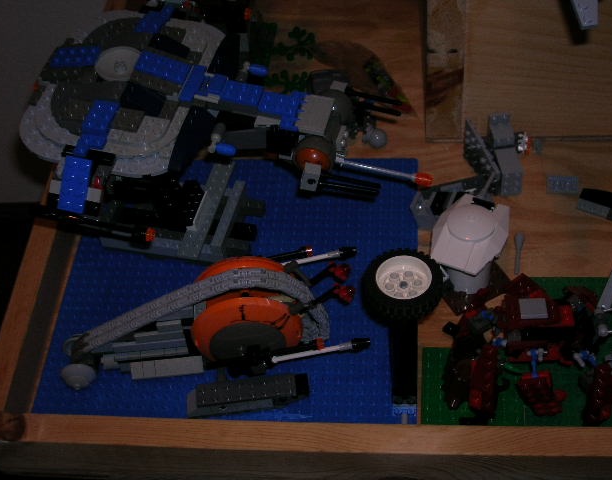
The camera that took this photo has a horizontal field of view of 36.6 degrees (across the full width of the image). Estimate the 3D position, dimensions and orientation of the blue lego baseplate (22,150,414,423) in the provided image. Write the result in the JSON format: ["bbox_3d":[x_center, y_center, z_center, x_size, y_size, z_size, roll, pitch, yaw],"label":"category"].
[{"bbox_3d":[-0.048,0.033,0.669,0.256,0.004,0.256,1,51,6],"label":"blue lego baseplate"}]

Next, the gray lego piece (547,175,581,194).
[{"bbox_3d":[0.197,-0.042,0.710,0.024,0.005,0.016,2,51,7],"label":"gray lego piece"}]

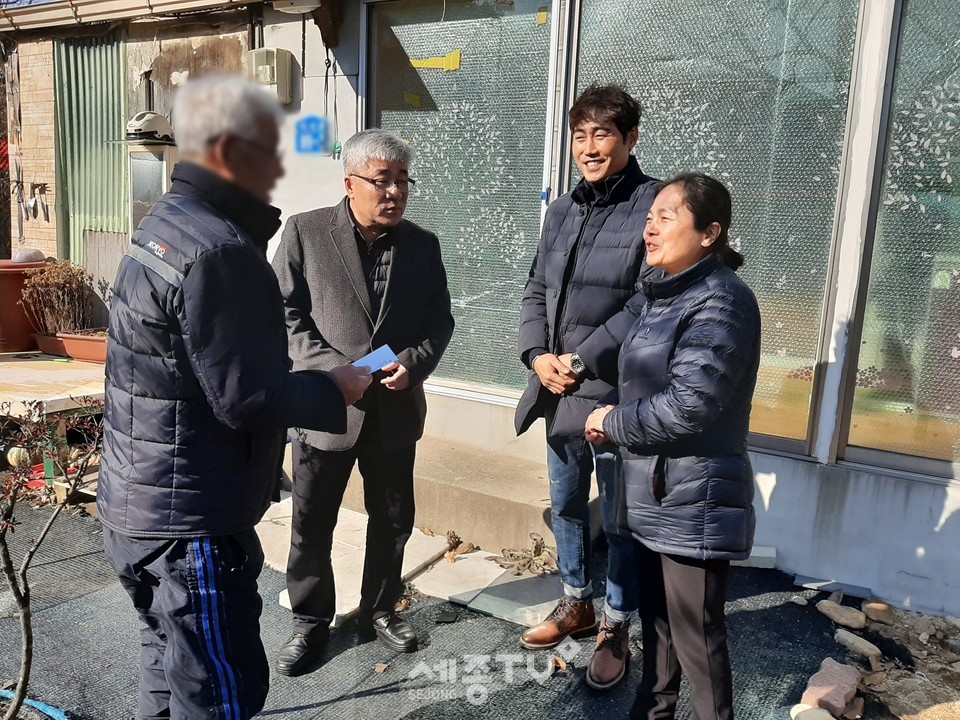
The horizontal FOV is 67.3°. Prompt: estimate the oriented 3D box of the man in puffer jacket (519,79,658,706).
[{"bbox_3d":[0.356,0.103,2.190,0.515,1.772,0.416,11,13,38],"label":"man in puffer jacket"}]

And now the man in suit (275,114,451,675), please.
[{"bbox_3d":[-0.350,0.147,2.185,0.525,1.614,0.406,0,11,-17],"label":"man in suit"}]

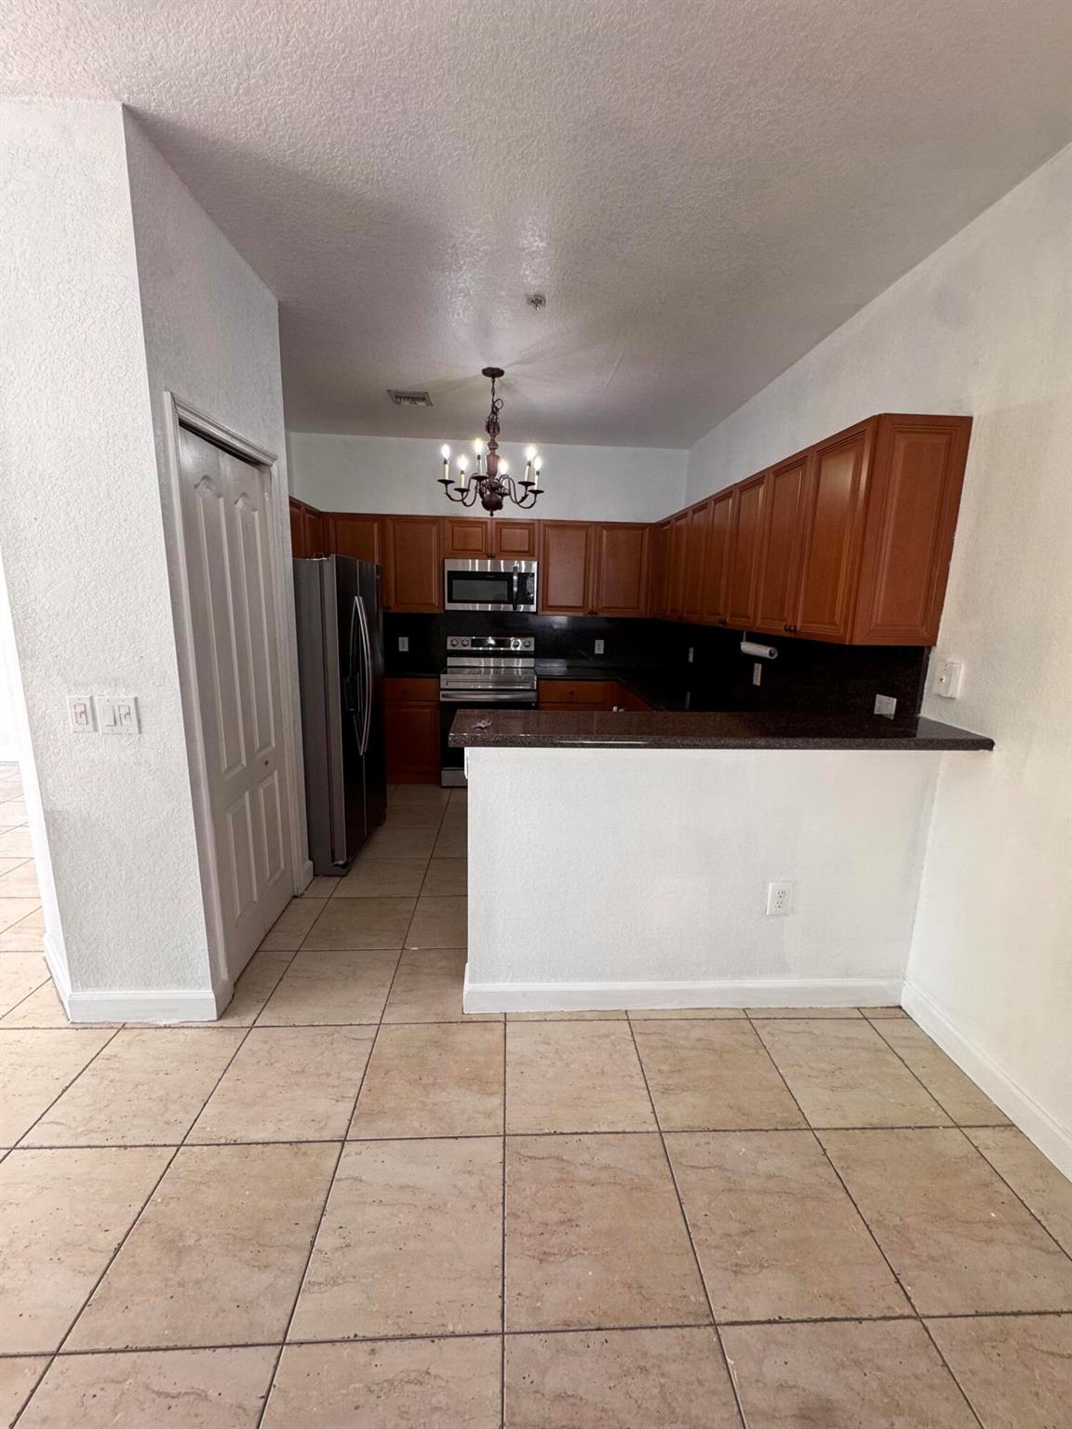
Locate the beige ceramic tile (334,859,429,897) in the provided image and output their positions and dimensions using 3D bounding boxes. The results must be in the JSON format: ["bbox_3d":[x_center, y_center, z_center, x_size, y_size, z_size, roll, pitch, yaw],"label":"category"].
[{"bbox_3d":[-0.845,0.904,3.210,0.453,0.010,0.453,1,12,-3],"label":"beige ceramic tile"}]

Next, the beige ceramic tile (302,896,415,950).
[{"bbox_3d":[-0.824,0.996,2.763,0.453,0.010,0.453,1,12,-3],"label":"beige ceramic tile"}]

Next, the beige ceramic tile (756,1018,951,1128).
[{"bbox_3d":[1.040,1.192,1.950,0.451,0.010,0.451,1,12,-3],"label":"beige ceramic tile"}]

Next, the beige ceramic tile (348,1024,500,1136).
[{"bbox_3d":[-0.327,1.183,1.889,0.453,0.010,0.453,1,12,-3],"label":"beige ceramic tile"}]

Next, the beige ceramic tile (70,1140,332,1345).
[{"bbox_3d":[-0.762,1.267,1.418,0.451,0.010,0.451,1,12,-3],"label":"beige ceramic tile"}]

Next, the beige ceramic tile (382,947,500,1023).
[{"bbox_3d":[-0.346,1.088,2.332,0.451,0.010,0.451,1,12,-3],"label":"beige ceramic tile"}]

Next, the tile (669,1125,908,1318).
[{"bbox_3d":[0.606,1.283,1.485,0.453,0.010,0.453,1,12,-3],"label":"tile"}]

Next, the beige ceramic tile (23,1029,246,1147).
[{"bbox_3d":[-1.240,1.174,1.846,0.453,0.010,0.453,1,12,-3],"label":"beige ceramic tile"}]

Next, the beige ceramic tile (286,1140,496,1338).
[{"bbox_3d":[-0.306,1.271,1.439,0.451,0.010,0.451,1,12,-3],"label":"beige ceramic tile"}]

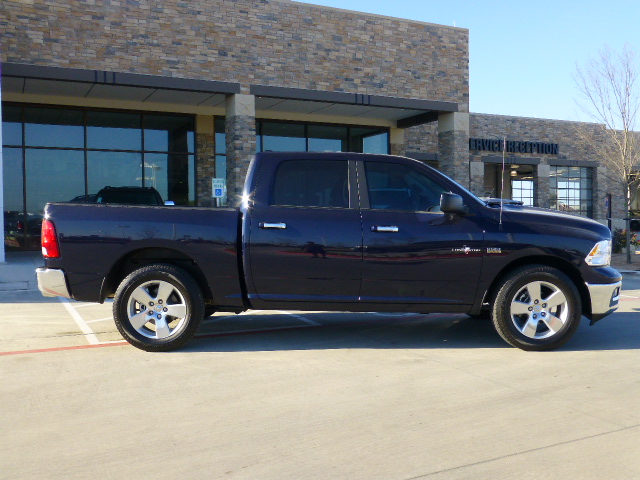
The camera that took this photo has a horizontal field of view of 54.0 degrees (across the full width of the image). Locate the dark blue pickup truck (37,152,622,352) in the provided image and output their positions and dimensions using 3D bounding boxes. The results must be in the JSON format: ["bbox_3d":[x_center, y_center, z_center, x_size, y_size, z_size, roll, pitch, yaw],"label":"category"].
[{"bbox_3d":[0.135,0.065,6.830,5.820,1.900,2.030,0,2,-1],"label":"dark blue pickup truck"}]

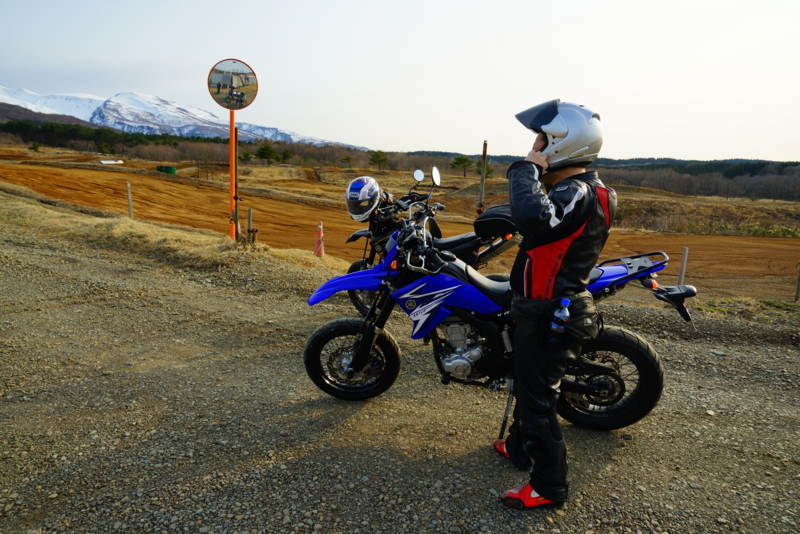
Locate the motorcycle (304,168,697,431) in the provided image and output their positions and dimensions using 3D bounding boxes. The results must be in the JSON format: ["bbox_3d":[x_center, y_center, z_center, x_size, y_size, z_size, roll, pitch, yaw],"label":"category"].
[{"bbox_3d":[0.464,0.237,2.955,2.100,1.360,0.850,4,15,13],"label":"motorcycle"}]

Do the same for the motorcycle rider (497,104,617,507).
[{"bbox_3d":[0.656,0.166,2.340,0.480,1.740,0.560,5,11,15],"label":"motorcycle rider"}]

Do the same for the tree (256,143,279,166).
[{"bbox_3d":[-26.823,-22.774,108.000,4.500,4.800,4.300,3,11,0],"label":"tree"}]

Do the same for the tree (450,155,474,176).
[{"bbox_3d":[11.715,-19.025,100.000,4.400,4.200,4.200,3,11,0],"label":"tree"}]

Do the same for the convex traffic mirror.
[{"bbox_3d":[-2.783,-3.039,8.894,0.820,0.820,0.150,-2,19,-21],"label":"convex traffic mirror"}]

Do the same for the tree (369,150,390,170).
[{"bbox_3d":[-4.304,-22.358,112.000,4.500,4.300,4.300,3,11,0],"label":"tree"}]

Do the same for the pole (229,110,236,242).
[{"bbox_3d":[-2.901,-1.620,9.180,0.080,2.350,0.080,3,11,0],"label":"pole"}]

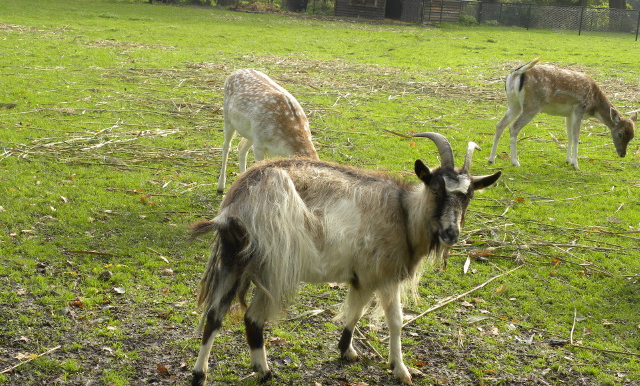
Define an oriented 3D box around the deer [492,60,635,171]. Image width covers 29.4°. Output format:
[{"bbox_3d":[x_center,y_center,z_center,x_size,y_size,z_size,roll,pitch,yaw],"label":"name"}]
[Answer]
[{"bbox_3d":[2.141,-0.704,10.626,1.260,0.920,0.350,0,10,-24],"label":"deer"}]

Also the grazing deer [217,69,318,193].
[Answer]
[{"bbox_3d":[-0.279,-0.321,7.655,0.320,0.830,1.200,-2,11,-32],"label":"grazing deer"}]

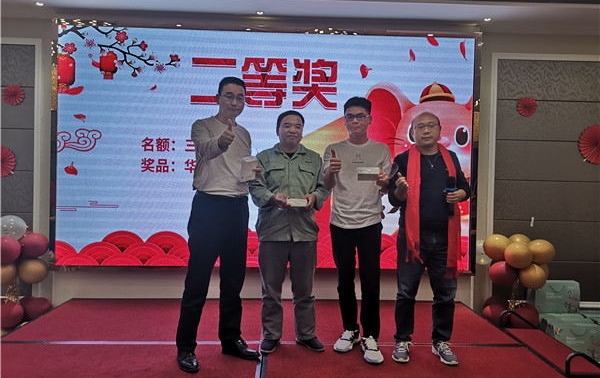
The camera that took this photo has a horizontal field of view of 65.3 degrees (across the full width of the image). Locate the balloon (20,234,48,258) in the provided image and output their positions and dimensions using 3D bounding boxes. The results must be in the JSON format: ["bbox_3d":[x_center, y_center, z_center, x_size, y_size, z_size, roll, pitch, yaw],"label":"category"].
[{"bbox_3d":[-2.515,0.536,4.420,0.275,0.245,0.255,1,1,3],"label":"balloon"}]

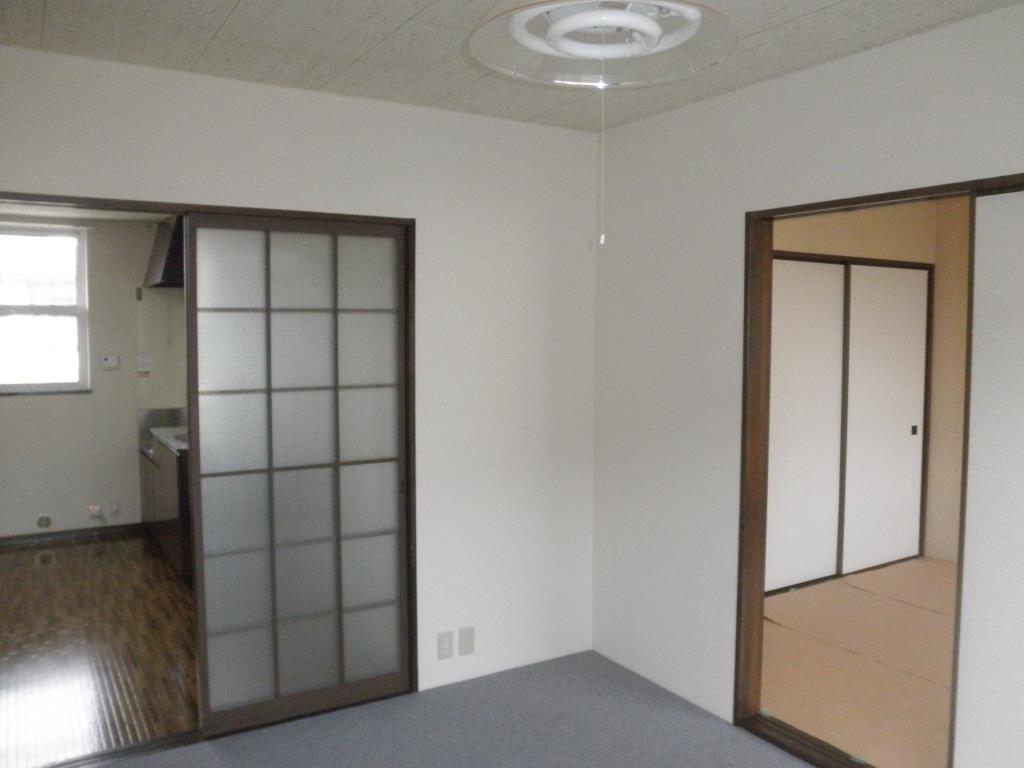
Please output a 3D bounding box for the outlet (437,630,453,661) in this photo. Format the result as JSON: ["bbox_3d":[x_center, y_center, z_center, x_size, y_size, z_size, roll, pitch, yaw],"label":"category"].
[{"bbox_3d":[-0.287,1.135,3.586,0.071,0.119,0.010,-3,5,-31],"label":"outlet"}]

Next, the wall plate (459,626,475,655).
[{"bbox_3d":[-0.186,1.082,3.477,0.070,0.120,0.009,-3,5,-32],"label":"wall plate"}]

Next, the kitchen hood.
[{"bbox_3d":[-2.314,-0.951,5.980,0.558,0.483,0.790,-3,5,-31],"label":"kitchen hood"}]

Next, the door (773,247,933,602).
[{"bbox_3d":[2.021,0.217,5.072,1.741,1.972,0.050,-3,5,-31],"label":"door"}]

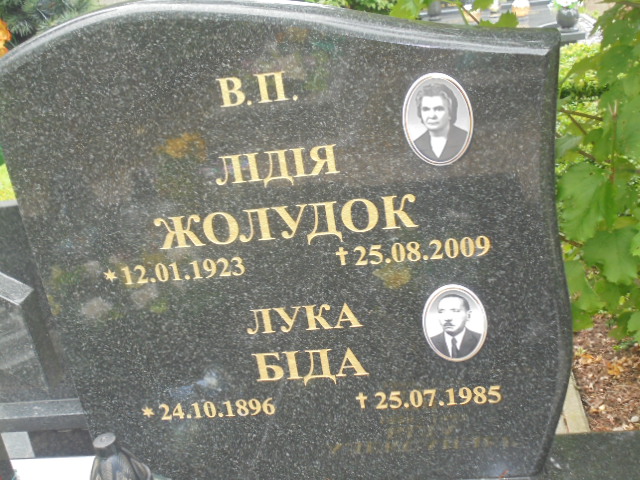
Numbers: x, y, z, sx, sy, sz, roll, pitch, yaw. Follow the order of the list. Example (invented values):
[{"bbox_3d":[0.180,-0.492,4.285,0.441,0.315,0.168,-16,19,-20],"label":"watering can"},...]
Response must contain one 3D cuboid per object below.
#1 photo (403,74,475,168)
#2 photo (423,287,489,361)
[{"bbox_3d":[0.148,-0.150,1.000,0.090,0.120,0.012,-5,20,9],"label":"photo"},{"bbox_3d":[0.186,0.116,1.100,0.090,0.120,0.012,-5,20,9],"label":"photo"}]

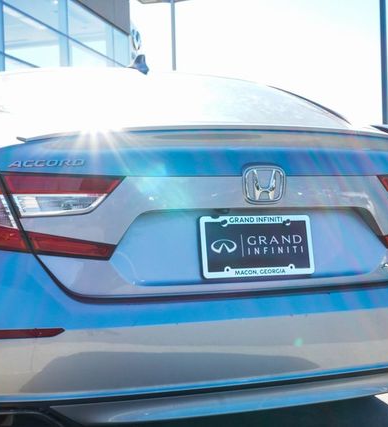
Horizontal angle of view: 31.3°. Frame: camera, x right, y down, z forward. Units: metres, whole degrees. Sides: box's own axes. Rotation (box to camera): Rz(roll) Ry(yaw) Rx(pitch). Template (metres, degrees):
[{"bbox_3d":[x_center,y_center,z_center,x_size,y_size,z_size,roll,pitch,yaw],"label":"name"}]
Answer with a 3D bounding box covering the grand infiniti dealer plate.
[{"bbox_3d":[0.169,0.085,1.809,0.312,0.160,0.015,-1,-8,-18],"label":"grand infiniti dealer plate"}]

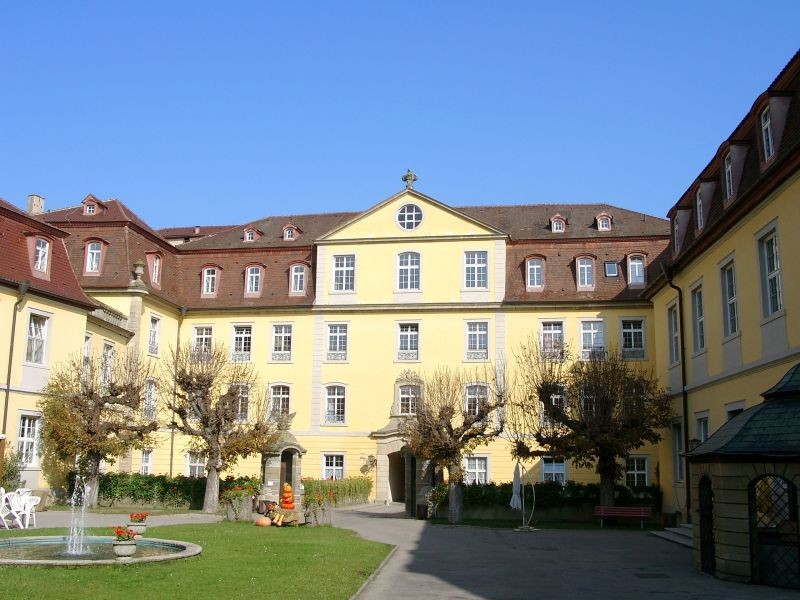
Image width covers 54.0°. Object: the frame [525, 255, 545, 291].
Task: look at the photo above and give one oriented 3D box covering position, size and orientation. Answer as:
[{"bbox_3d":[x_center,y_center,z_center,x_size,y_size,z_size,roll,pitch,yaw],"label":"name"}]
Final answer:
[{"bbox_3d":[7.704,-1.543,44.769,1.151,2.165,0.450,-1,-12,10],"label":"frame"}]

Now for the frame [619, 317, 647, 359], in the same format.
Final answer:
[{"bbox_3d":[12.625,2.109,42.632,1.438,2.411,0.250,-1,-12,10],"label":"frame"}]

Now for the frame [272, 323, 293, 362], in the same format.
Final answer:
[{"bbox_3d":[-6.256,2.270,41.592,1.325,2.217,0.250,-1,-12,10],"label":"frame"}]

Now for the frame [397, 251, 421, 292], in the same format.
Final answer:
[{"bbox_3d":[0.534,-1.621,46.641,1.441,2.617,0.350,-1,-12,10],"label":"frame"}]

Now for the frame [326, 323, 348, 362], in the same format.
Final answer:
[{"bbox_3d":[-3.279,2.241,41.056,1.291,2.188,0.250,-1,-12,10],"label":"frame"}]

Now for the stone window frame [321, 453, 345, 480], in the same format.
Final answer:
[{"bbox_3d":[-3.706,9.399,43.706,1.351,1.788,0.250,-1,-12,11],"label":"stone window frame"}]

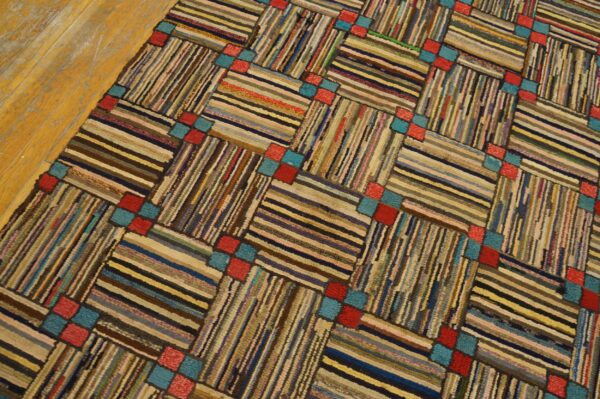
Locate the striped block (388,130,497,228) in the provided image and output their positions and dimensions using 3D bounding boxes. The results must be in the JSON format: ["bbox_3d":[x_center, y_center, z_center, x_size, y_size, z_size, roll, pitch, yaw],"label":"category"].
[{"bbox_3d":[0.362,-0.045,1.181,0.262,0.012,0.255,23,65,5],"label":"striped block"}]

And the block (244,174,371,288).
[{"bbox_3d":[0.022,0.071,1.093,0.263,0.012,0.268,23,65,5],"label":"block"}]

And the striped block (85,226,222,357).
[{"bbox_3d":[-0.309,0.190,1.005,0.244,0.012,0.254,23,65,5],"label":"striped block"}]

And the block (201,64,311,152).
[{"bbox_3d":[-0.109,-0.241,1.223,0.242,0.012,0.250,23,65,5],"label":"block"}]

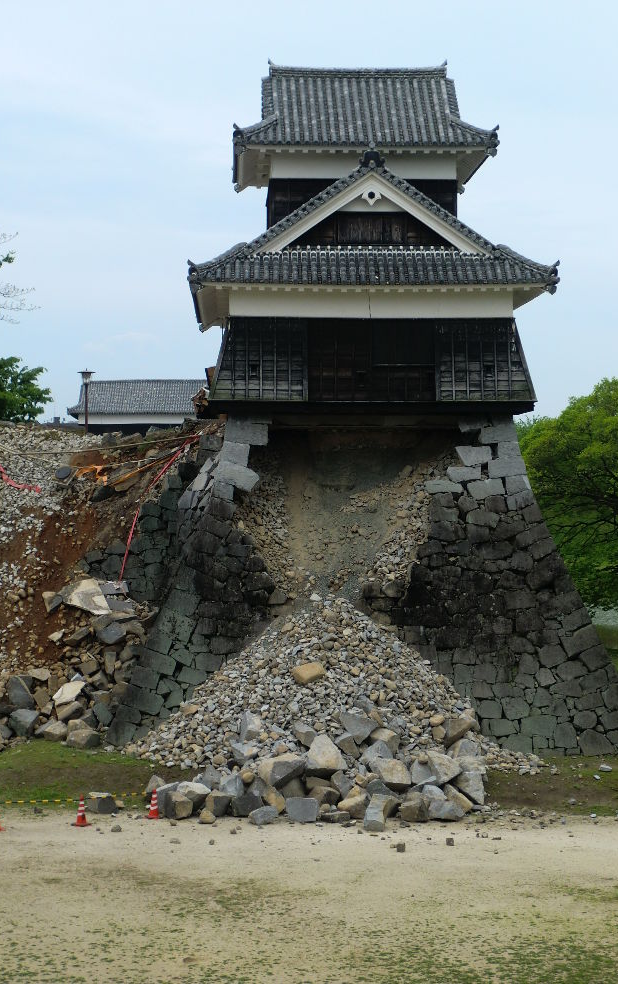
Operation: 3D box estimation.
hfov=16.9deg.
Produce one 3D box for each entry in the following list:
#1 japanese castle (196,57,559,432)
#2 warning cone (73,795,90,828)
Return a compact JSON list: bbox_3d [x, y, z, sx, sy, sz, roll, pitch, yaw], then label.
[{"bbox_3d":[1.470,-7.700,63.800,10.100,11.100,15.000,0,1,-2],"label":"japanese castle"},{"bbox_3d":[-5.153,7.221,47.000,0.380,0.700,0.380,0,1,-2],"label":"warning cone"}]

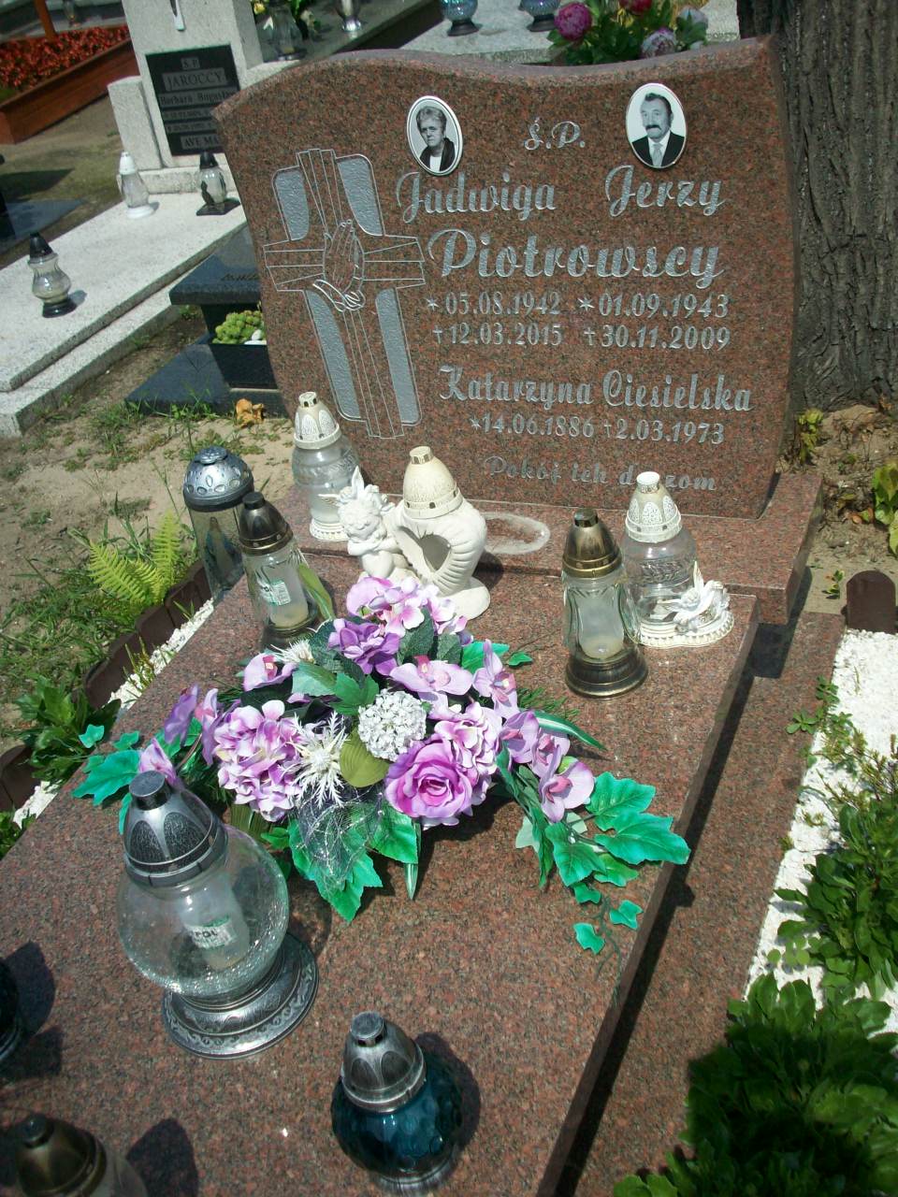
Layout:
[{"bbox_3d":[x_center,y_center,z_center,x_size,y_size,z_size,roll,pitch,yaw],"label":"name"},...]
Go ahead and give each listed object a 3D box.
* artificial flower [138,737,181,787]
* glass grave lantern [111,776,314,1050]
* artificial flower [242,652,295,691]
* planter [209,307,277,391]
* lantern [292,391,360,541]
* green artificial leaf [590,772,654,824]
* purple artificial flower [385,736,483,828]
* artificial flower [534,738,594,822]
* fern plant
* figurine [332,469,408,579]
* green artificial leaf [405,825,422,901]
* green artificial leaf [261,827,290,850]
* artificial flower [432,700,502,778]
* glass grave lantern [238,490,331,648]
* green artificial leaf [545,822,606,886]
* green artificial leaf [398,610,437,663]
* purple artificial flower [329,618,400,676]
[{"bbox_3d":[-0.392,0.226,1.731,0.065,0.080,0.045,-17,-4,-7],"label":"artificial flower"},{"bbox_3d":[-0.260,0.309,1.342,0.173,0.322,0.173,6,38,23],"label":"glass grave lantern"},{"bbox_3d":[-0.270,0.108,1.911,0.080,0.065,0.060,21,20,38],"label":"artificial flower"},{"bbox_3d":[-0.473,-0.701,3.526,0.320,0.190,0.200,3,33,21],"label":"planter"},{"bbox_3d":[-0.213,-0.223,2.143,0.108,0.251,0.108,6,38,23],"label":"lantern"},{"bbox_3d":[0.209,0.245,1.553,0.098,0.022,0.080,-25,37,-17],"label":"green artificial leaf"},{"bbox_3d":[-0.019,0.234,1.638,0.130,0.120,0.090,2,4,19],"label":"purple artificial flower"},{"bbox_3d":[0.138,0.219,1.550,0.075,0.090,0.050,5,11,23],"label":"artificial flower"},{"bbox_3d":[-0.665,-0.069,2.719,0.200,0.170,0.180,6,38,24],"label":"fern plant"},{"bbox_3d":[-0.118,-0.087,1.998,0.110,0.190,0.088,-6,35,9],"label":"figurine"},{"bbox_3d":[-0.041,0.300,1.453,0.019,0.012,0.083,0,78,6],"label":"green artificial leaf"},{"bbox_3d":[-0.214,0.299,1.593,0.051,0.015,0.035,2,55,36],"label":"green artificial leaf"},{"bbox_3d":[0.022,0.174,1.538,0.082,0.090,0.068,-20,-5,-11],"label":"artificial flower"},{"bbox_3d":[-0.281,-0.050,2.083,0.115,0.268,0.115,6,38,24],"label":"glass grave lantern"},{"bbox_3d":[0.146,0.295,1.475,0.070,0.040,0.080,6,38,23],"label":"green artificial leaf"},{"bbox_3d":[-0.040,0.048,1.624,0.049,0.018,0.071,-6,77,11],"label":"green artificial leaf"},{"bbox_3d":[-0.107,0.061,1.631,0.099,0.074,0.055,3,-7,21],"label":"purple artificial flower"}]

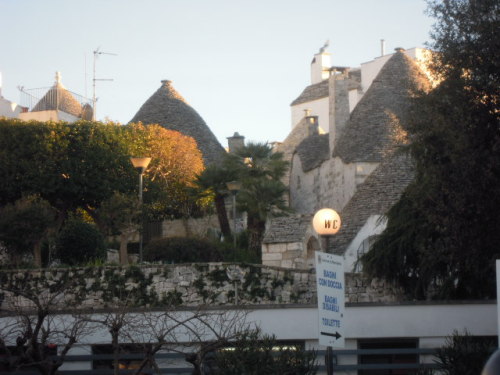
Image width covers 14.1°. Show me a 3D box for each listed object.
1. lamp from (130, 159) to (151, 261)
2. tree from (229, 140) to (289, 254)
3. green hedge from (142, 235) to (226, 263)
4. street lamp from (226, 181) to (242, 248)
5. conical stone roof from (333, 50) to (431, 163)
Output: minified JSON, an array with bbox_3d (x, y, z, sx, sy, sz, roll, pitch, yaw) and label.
[{"bbox_3d":[-3.153,0.680,58.500,0.570,3.200,0.570,0,-5,0],"label":"lamp"},{"bbox_3d":[0.348,0.476,74.000,2.400,4.200,2.400,0,-5,0],"label":"tree"},{"bbox_3d":[-1.992,1.901,61.500,2.450,0.850,1.400,0,-5,0],"label":"green hedge"},{"bbox_3d":[-0.560,1.191,73.000,0.570,3.000,0.570,0,-5,0],"label":"street lamp"},{"bbox_3d":[5.506,-3.025,76.000,4.900,4.200,4.900,0,-5,0],"label":"conical stone roof"}]

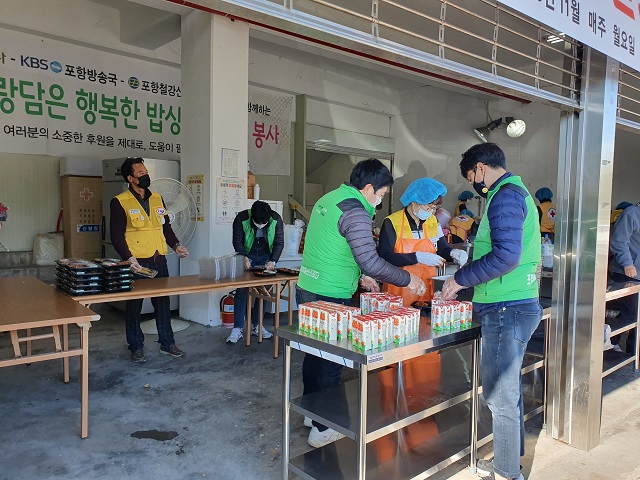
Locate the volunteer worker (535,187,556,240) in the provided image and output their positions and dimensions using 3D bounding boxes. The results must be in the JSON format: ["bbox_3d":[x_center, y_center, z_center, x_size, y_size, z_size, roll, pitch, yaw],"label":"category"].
[{"bbox_3d":[2.960,0.206,6.200,0.480,1.690,0.360,1,3,-12],"label":"volunteer worker"}]

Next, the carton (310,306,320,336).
[{"bbox_3d":[-0.004,0.364,2.172,0.037,0.121,0.048,-1,4,-42],"label":"carton"}]

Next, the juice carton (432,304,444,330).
[{"bbox_3d":[0.570,0.370,2.291,0.037,0.121,0.048,-1,4,-42],"label":"juice carton"}]

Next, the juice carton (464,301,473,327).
[{"bbox_3d":[0.725,0.370,2.352,0.037,0.121,0.048,-1,4,-42],"label":"juice carton"}]

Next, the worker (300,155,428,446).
[{"bbox_3d":[0.244,0.341,2.900,0.600,1.640,0.500,-1,3,-35],"label":"worker"}]

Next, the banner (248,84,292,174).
[{"bbox_3d":[-0.815,-1.797,7.999,0.880,1.380,0.020,-1,4,-40],"label":"banner"}]

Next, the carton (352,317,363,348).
[{"bbox_3d":[0.161,0.377,1.992,0.037,0.121,0.048,-1,4,-42],"label":"carton"}]

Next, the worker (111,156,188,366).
[{"bbox_3d":[-1.536,0.163,4.330,0.560,1.780,0.450,-2,4,-45],"label":"worker"}]

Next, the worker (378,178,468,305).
[{"bbox_3d":[0.693,0.366,3.280,0.510,1.570,0.420,0,3,-23],"label":"worker"}]

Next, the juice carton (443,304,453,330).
[{"bbox_3d":[0.613,0.371,2.293,0.037,0.121,0.048,-1,4,-42],"label":"juice carton"}]

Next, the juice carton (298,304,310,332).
[{"bbox_3d":[-0.066,0.360,2.239,0.037,0.121,0.048,-1,4,-42],"label":"juice carton"}]

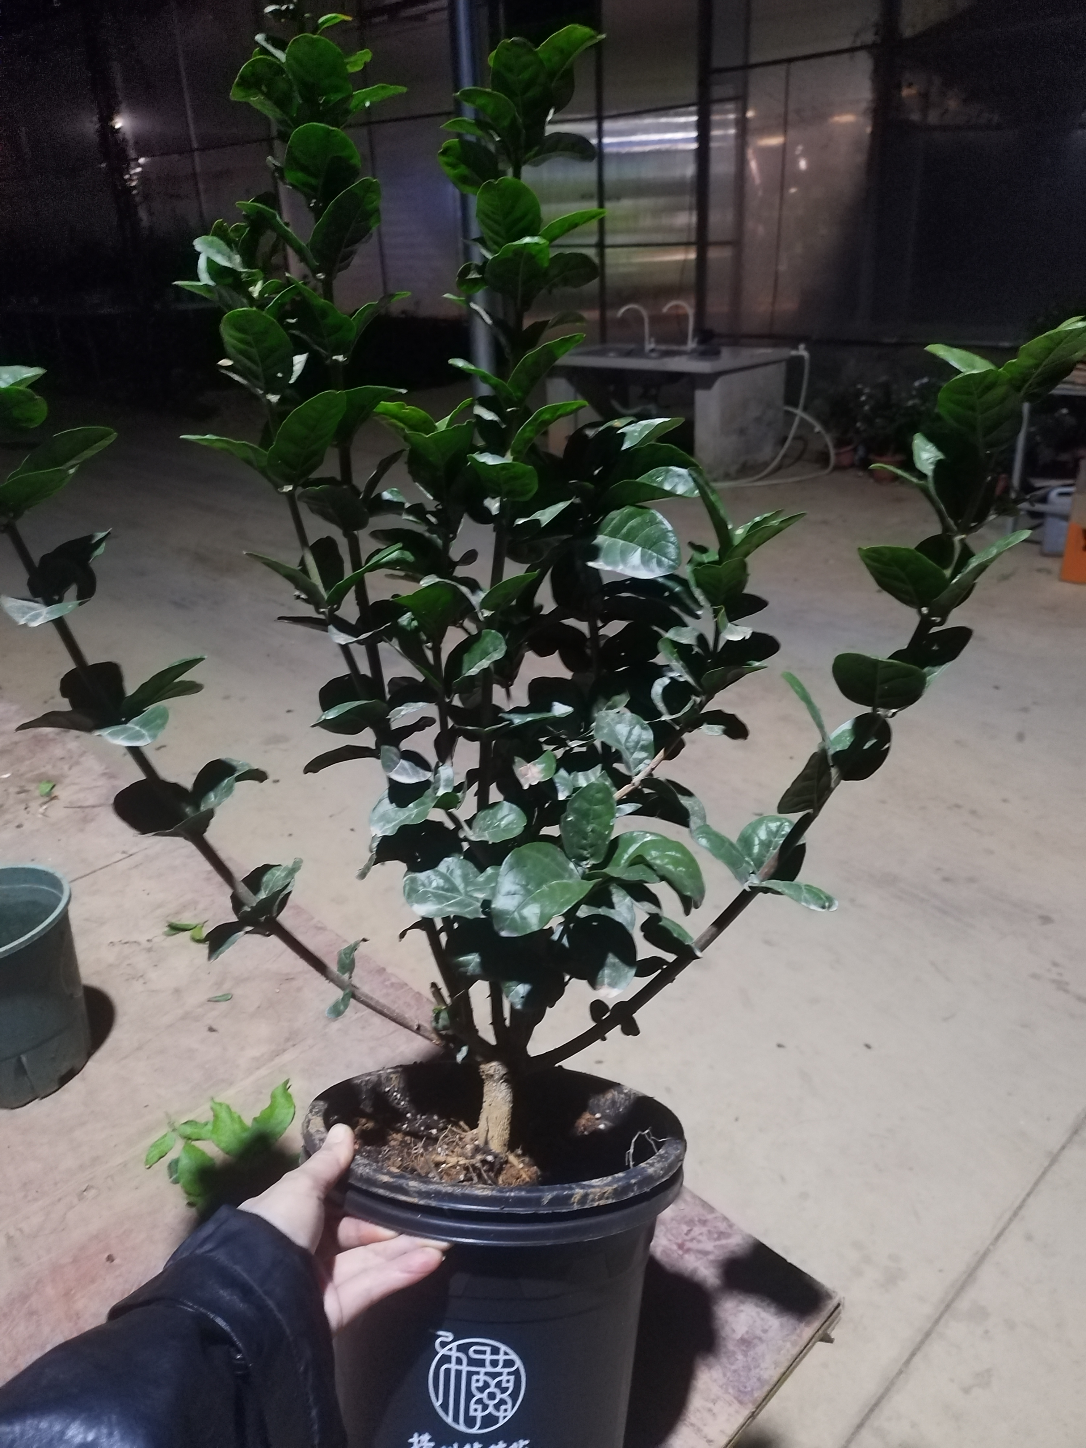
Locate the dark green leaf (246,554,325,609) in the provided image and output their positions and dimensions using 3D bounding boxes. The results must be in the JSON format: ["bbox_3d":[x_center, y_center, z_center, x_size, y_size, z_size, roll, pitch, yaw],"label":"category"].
[{"bbox_3d":[-0.154,-0.085,0.650,0.062,0.030,0.014,35,66,-6],"label":"dark green leaf"}]

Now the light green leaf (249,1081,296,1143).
[{"bbox_3d":[-0.259,0.373,1.040,0.036,0.024,0.062,8,26,23],"label":"light green leaf"}]

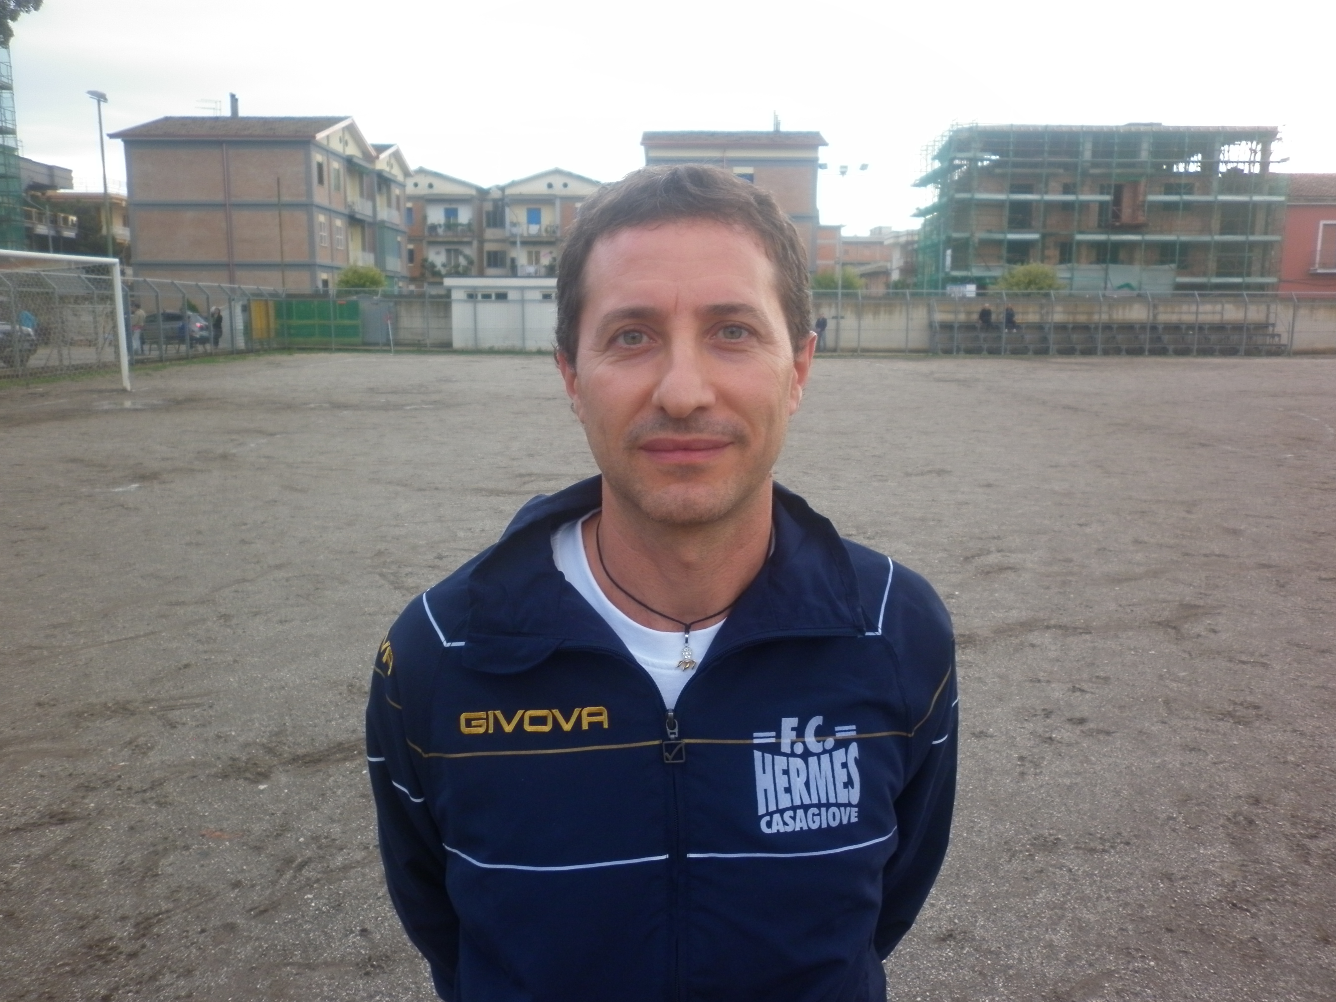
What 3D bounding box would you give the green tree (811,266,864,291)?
[{"bbox_3d":[8.433,-9.500,54.172,3.000,4.100,2.900,0,9,0],"label":"green tree"}]

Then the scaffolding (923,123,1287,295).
[{"bbox_3d":[22.748,-13.842,59.330,17.300,11.300,9.500,0,9,0],"label":"scaffolding"}]

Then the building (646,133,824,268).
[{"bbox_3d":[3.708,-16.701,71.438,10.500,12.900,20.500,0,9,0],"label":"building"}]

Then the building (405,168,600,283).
[{"bbox_3d":[-14.231,-19.870,89.473,21.800,13.200,11.200,0,9,0],"label":"building"}]

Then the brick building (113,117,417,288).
[{"bbox_3d":[-24.293,-16.511,68.749,11.100,13.200,21.000,1,9,2],"label":"brick building"}]

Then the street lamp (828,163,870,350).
[{"bbox_3d":[8.089,-11.100,49.857,2.100,8.550,0.600,0,9,0],"label":"street lamp"}]

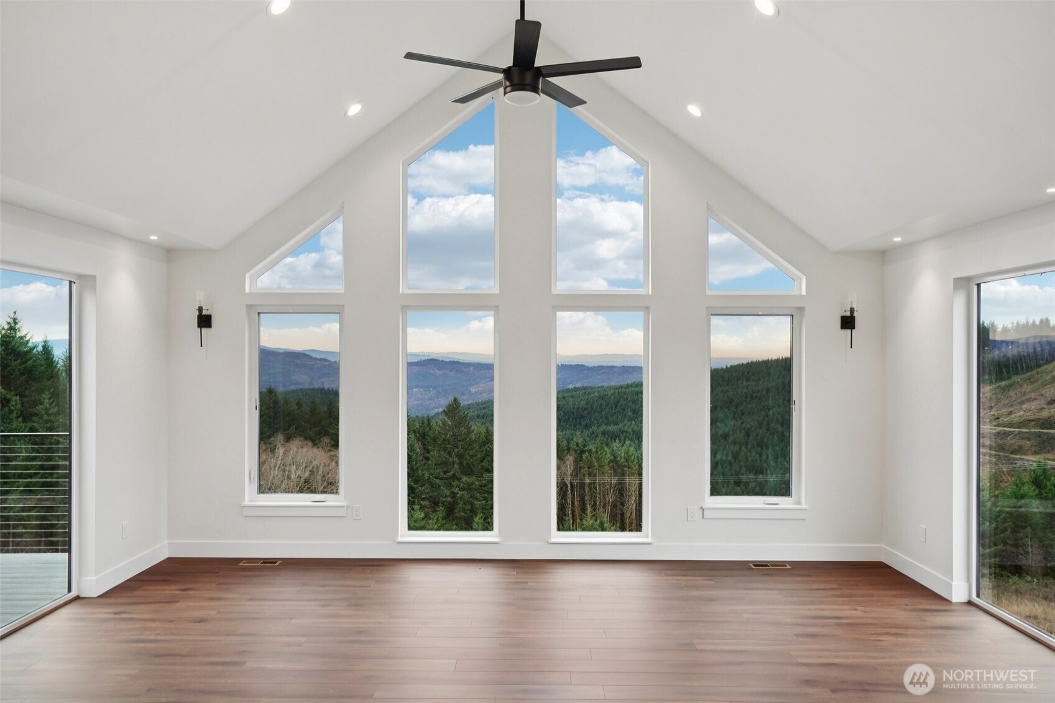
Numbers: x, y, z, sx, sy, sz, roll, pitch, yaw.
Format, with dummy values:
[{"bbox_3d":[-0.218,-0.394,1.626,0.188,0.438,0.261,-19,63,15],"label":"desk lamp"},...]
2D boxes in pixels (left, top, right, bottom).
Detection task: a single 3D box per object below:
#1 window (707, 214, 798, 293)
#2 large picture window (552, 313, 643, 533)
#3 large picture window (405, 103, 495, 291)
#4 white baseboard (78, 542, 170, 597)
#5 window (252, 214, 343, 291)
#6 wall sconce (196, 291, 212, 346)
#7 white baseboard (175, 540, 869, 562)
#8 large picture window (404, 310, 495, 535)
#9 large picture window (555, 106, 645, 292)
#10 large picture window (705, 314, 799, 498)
[{"bbox_3d":[1.808,-0.792,6.100,0.746,0.660,0.100,0,0,0],"label":"window"},{"bbox_3d":[0.577,0.571,6.100,0.739,1.815,0.100,0,0,0],"label":"large picture window"},{"bbox_3d":[-0.683,-1.393,6.775,0.832,1.730,0.100,0,0,0],"label":"large picture window"},{"bbox_3d":[-3.210,1.735,6.132,0.130,0.140,1.100,0,0,0],"label":"white baseboard"},{"bbox_3d":[-1.848,-0.800,6.100,0.746,0.644,0.100,0,0,0],"label":"window"},{"bbox_3d":[-2.807,-0.282,6.620,0.125,0.485,0.120,0,0,0],"label":"wall sconce"},{"bbox_3d":[-0.020,1.585,6.040,5.668,0.128,0.020,0,0,0],"label":"white baseboard"},{"bbox_3d":[-0.687,0.632,6.775,0.825,2.020,0.100,0,0,0],"label":"large picture window"},{"bbox_3d":[0.649,-1.369,6.766,0.831,1.699,0.100,0,0,0],"label":"large picture window"},{"bbox_3d":[2.008,0.490,6.756,0.815,1.704,0.100,0,0,0],"label":"large picture window"}]

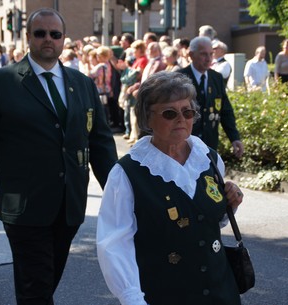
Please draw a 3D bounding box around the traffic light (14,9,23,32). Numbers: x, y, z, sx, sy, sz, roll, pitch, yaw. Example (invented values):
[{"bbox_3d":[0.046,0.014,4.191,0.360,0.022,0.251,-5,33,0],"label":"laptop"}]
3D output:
[{"bbox_3d":[-4.945,-5.223,38.000,0.300,0.880,0.280,-2,6,-18],"label":"traffic light"}]

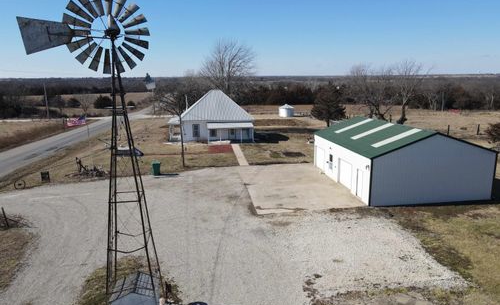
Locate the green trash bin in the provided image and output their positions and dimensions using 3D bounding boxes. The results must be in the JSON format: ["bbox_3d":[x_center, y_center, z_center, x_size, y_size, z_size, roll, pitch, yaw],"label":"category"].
[{"bbox_3d":[-9.056,1.531,33.246,0.720,1.150,0.850,-5,13,-21],"label":"green trash bin"}]

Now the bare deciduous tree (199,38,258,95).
[{"bbox_3d":[-4.678,-15.369,74.425,12.605,16.792,12.605,0,12,0],"label":"bare deciduous tree"}]

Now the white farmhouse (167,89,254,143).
[{"bbox_3d":[-6.086,-5.881,53.314,12.550,7.150,11.550,-2,12,-8],"label":"white farmhouse"}]

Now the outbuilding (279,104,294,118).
[{"bbox_3d":[8.515,-9.893,81.273,3.550,3.000,3.550,0,12,0],"label":"outbuilding"}]

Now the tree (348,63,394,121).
[{"bbox_3d":[24.666,-12.076,70.580,9.332,11.521,9.332,0,12,0],"label":"tree"}]

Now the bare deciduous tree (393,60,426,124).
[{"bbox_3d":[31.396,-11.896,68.073,7.238,12.122,7.238,0,12,0],"label":"bare deciduous tree"}]

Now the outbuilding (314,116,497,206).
[{"bbox_3d":[12.363,-0.065,30.497,9.850,5.100,11.900,-2,12,-9],"label":"outbuilding"}]

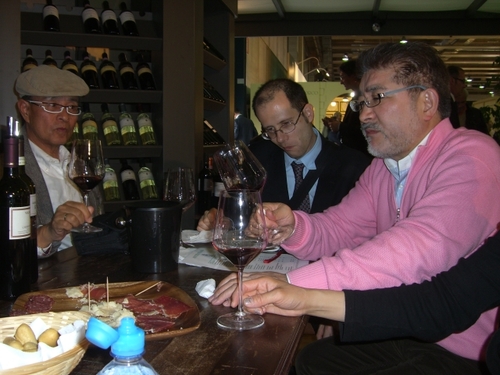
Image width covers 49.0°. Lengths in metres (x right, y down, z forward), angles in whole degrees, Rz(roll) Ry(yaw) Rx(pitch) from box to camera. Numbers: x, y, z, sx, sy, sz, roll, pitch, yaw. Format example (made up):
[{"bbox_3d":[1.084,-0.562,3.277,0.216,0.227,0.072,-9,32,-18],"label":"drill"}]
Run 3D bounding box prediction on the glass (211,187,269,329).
[{"bbox_3d":[-0.015,0.120,0.944,0.095,0.228,0.095,0,7,0],"label":"glass"}]

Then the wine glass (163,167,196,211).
[{"bbox_3d":[-0.199,0.051,1.557,0.095,0.226,0.095,0,7,0],"label":"wine glass"}]

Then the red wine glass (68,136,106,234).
[{"bbox_3d":[-0.415,-0.003,1.392,0.094,0.226,0.094,0,7,0],"label":"red wine glass"}]

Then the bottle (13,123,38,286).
[{"bbox_3d":[-0.501,0.033,1.185,0.076,0.345,0.076,0,7,0],"label":"bottle"}]

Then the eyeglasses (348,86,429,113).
[{"bbox_3d":[0.304,-0.183,1.179,0.140,0.045,0.138,-10,1,-17],"label":"eyeglasses"}]

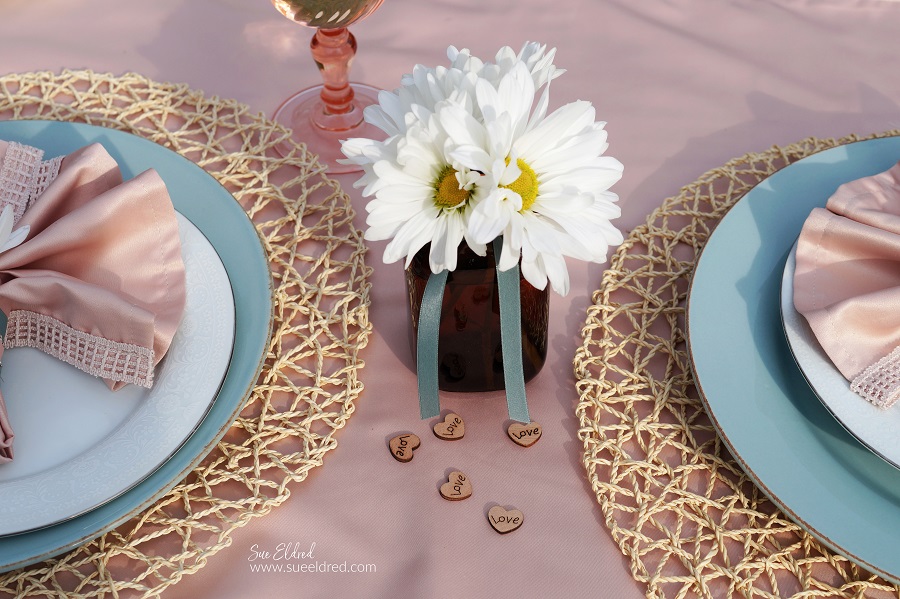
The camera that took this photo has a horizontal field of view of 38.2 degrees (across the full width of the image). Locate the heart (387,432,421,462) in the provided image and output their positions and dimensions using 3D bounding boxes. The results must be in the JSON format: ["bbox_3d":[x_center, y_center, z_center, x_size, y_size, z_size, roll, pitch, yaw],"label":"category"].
[{"bbox_3d":[-0.022,0.071,0.624,0.015,0.003,0.016,19,52,16],"label":"heart"}]

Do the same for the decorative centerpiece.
[{"bbox_3d":[0.015,-0.034,0.610,0.125,0.162,0.112,0,49,0],"label":"decorative centerpiece"}]

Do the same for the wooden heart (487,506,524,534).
[{"bbox_3d":[0.025,0.102,0.597,0.016,0.003,0.015,7,49,6],"label":"wooden heart"}]

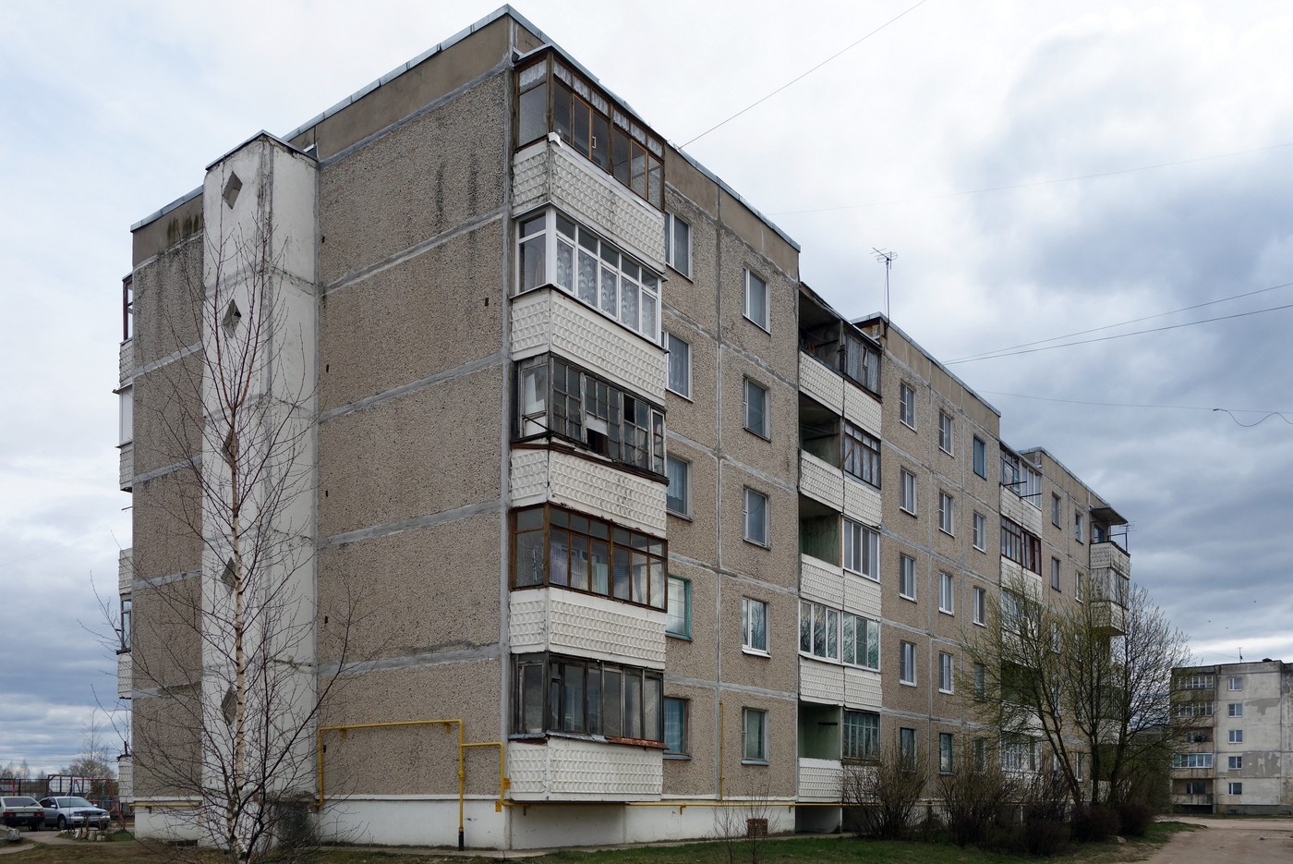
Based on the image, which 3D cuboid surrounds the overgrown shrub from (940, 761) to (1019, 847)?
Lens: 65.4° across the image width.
[{"bbox_3d":[8.990,10.073,27.300,2.174,2.097,2.100,-6,-19,16],"label":"overgrown shrub"}]

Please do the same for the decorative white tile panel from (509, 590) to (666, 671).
[{"bbox_3d":[-1.110,4.150,20.900,1.000,1.180,3.860,-14,-23,35],"label":"decorative white tile panel"}]

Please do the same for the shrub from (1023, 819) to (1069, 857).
[{"bbox_3d":[10.205,10.352,25.700,1.000,0.870,0.920,-8,-20,21],"label":"shrub"}]

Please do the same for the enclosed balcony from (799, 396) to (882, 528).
[{"bbox_3d":[5.155,1.056,29.500,1.300,2.836,5.451,-13,-22,33],"label":"enclosed balcony"}]

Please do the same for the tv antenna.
[{"bbox_3d":[7.762,-4.857,32.800,0.600,2.200,0.950,-18,-26,41],"label":"tv antenna"}]

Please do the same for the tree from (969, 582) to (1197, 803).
[{"bbox_3d":[15.416,9.578,36.000,8.233,8.350,7.000,-8,-20,21],"label":"tree"}]

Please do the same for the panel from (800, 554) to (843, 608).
[{"bbox_3d":[5.107,4.360,29.400,0.150,1.220,2.420,-14,-23,35],"label":"panel"}]

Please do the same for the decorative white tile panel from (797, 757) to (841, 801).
[{"bbox_3d":[4.841,9.797,28.300,0.150,1.126,2.719,-13,-22,33],"label":"decorative white tile panel"}]

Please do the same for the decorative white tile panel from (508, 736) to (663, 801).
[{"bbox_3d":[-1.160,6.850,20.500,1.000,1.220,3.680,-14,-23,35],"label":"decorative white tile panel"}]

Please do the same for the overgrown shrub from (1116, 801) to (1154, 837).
[{"bbox_3d":[18.428,14.620,38.000,1.120,1.240,1.050,-9,-21,26],"label":"overgrown shrub"}]

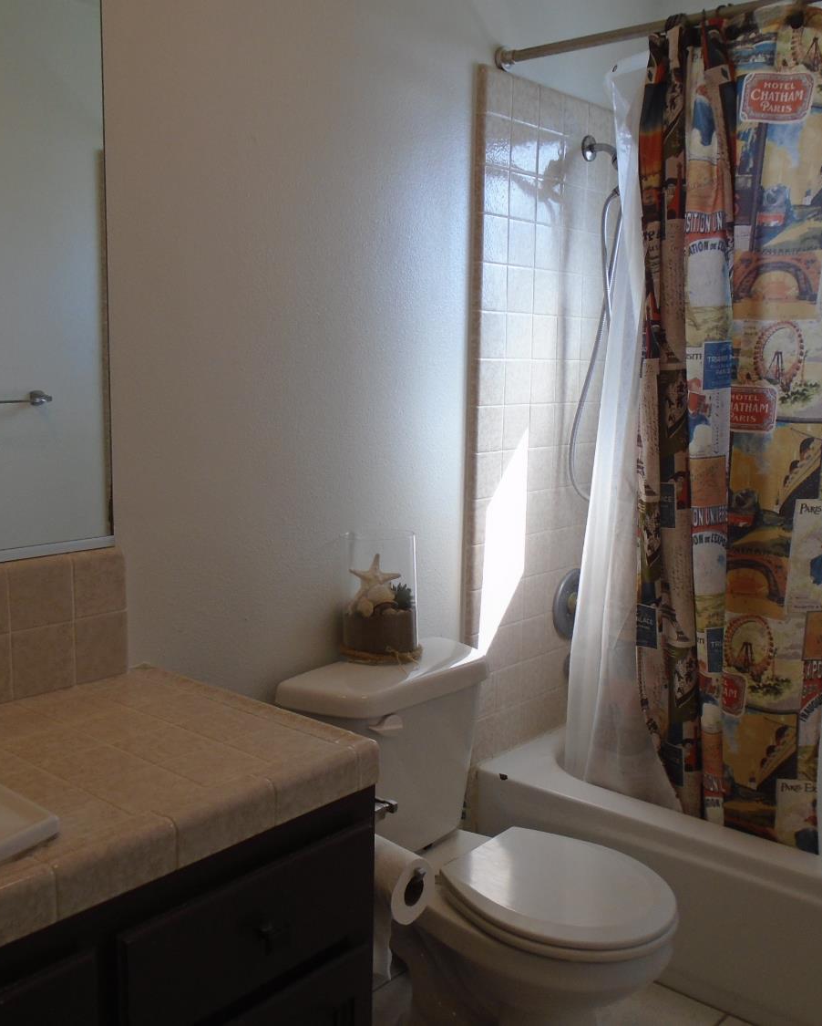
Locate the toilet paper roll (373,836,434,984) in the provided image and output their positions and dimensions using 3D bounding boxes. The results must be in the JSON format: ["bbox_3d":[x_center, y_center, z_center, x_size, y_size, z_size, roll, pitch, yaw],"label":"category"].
[{"bbox_3d":[-0.035,0.586,1.556,0.105,0.165,0.098,8,10,41],"label":"toilet paper roll"}]

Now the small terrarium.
[{"bbox_3d":[-0.063,0.170,2.130,0.166,0.248,0.166,1,8,0],"label":"small terrarium"}]

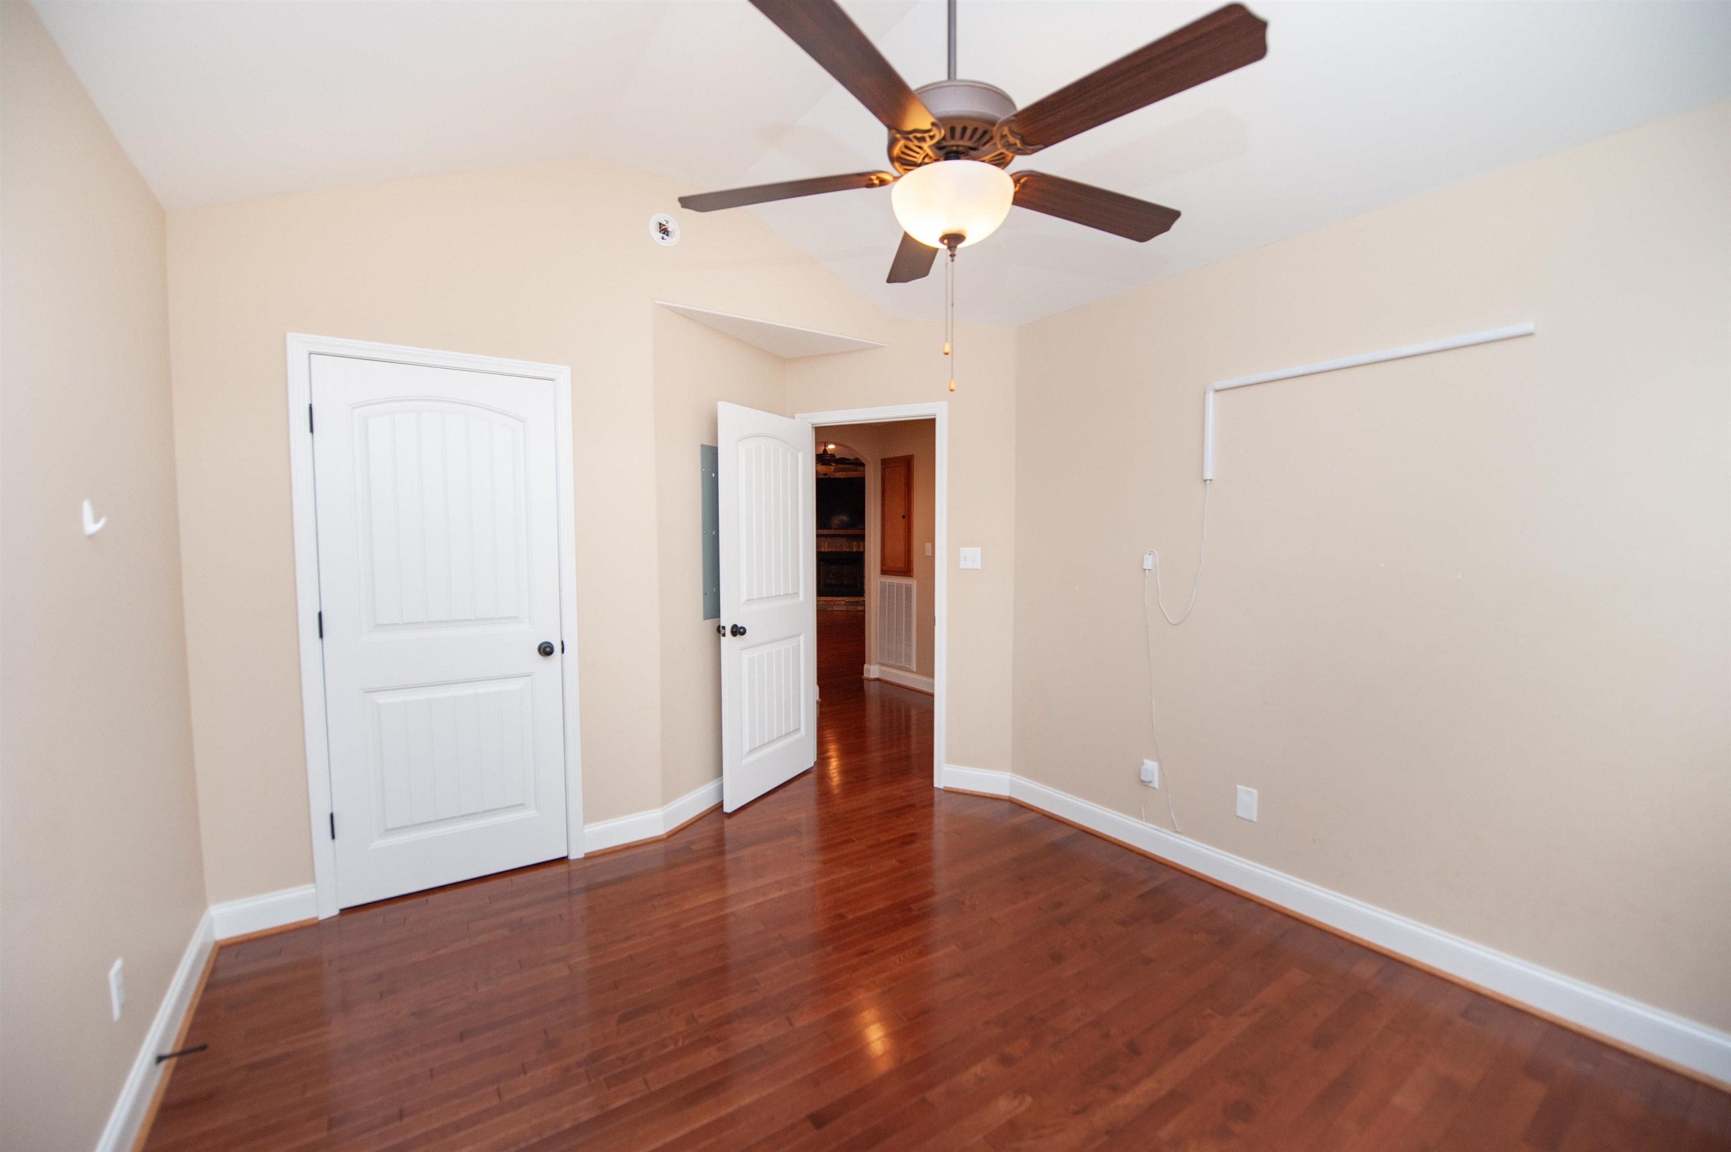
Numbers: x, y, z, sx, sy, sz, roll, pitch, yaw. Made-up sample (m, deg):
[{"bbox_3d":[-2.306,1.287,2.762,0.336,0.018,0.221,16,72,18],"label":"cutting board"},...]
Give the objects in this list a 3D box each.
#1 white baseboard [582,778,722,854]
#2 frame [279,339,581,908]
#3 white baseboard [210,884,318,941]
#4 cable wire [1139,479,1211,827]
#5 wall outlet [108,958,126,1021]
[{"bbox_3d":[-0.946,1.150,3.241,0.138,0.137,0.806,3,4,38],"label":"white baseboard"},{"bbox_3d":[-1.658,0.194,2.702,0.915,2.120,0.110,-2,4,-32],"label":"frame"},{"bbox_3d":[-2.139,1.202,2.402,0.287,0.133,0.025,-2,4,-32],"label":"white baseboard"},{"bbox_3d":[1.301,0.346,2.876,0.035,1.510,0.275,-3,4,-37],"label":"cable wire"},{"bbox_3d":[-1.675,0.929,1.514,0.010,0.116,0.075,-3,4,-37],"label":"wall outlet"}]

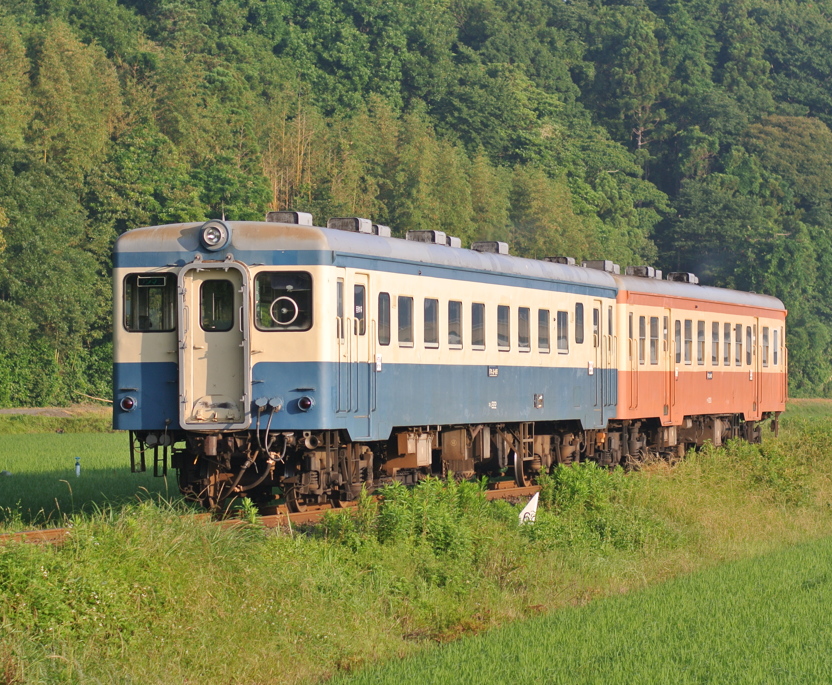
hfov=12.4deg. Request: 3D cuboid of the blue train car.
[{"bbox_3d":[-0.184,0.329,57.800,2.900,3.920,19.800,0,-1,14],"label":"blue train car"}]

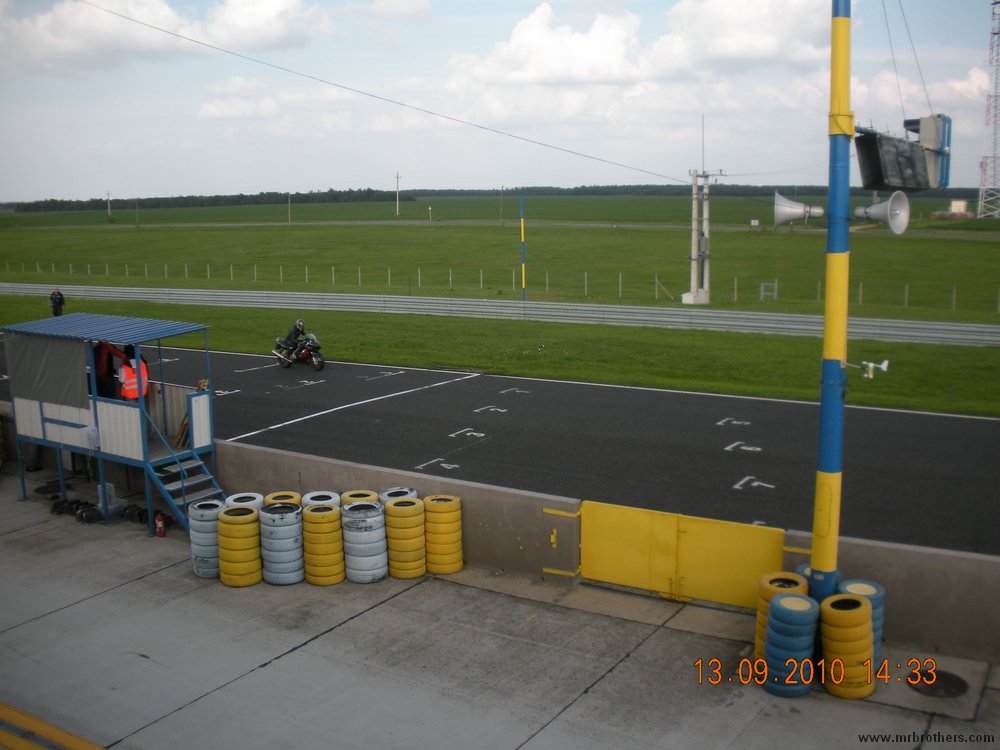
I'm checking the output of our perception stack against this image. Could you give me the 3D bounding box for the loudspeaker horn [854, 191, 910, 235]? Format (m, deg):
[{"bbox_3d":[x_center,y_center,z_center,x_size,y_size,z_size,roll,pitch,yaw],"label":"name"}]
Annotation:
[{"bbox_3d":[3.978,-1.709,10.654,0.460,0.460,0.540,-8,12,-36],"label":"loudspeaker horn"}]

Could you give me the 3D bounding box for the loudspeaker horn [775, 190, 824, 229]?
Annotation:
[{"bbox_3d":[3.330,-1.826,11.225,0.540,0.440,0.440,2,10,16],"label":"loudspeaker horn"}]

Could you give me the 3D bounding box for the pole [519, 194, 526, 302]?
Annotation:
[{"bbox_3d":[1.234,-6.404,52.898,0.180,6.200,0.180,-1,9,0],"label":"pole"}]

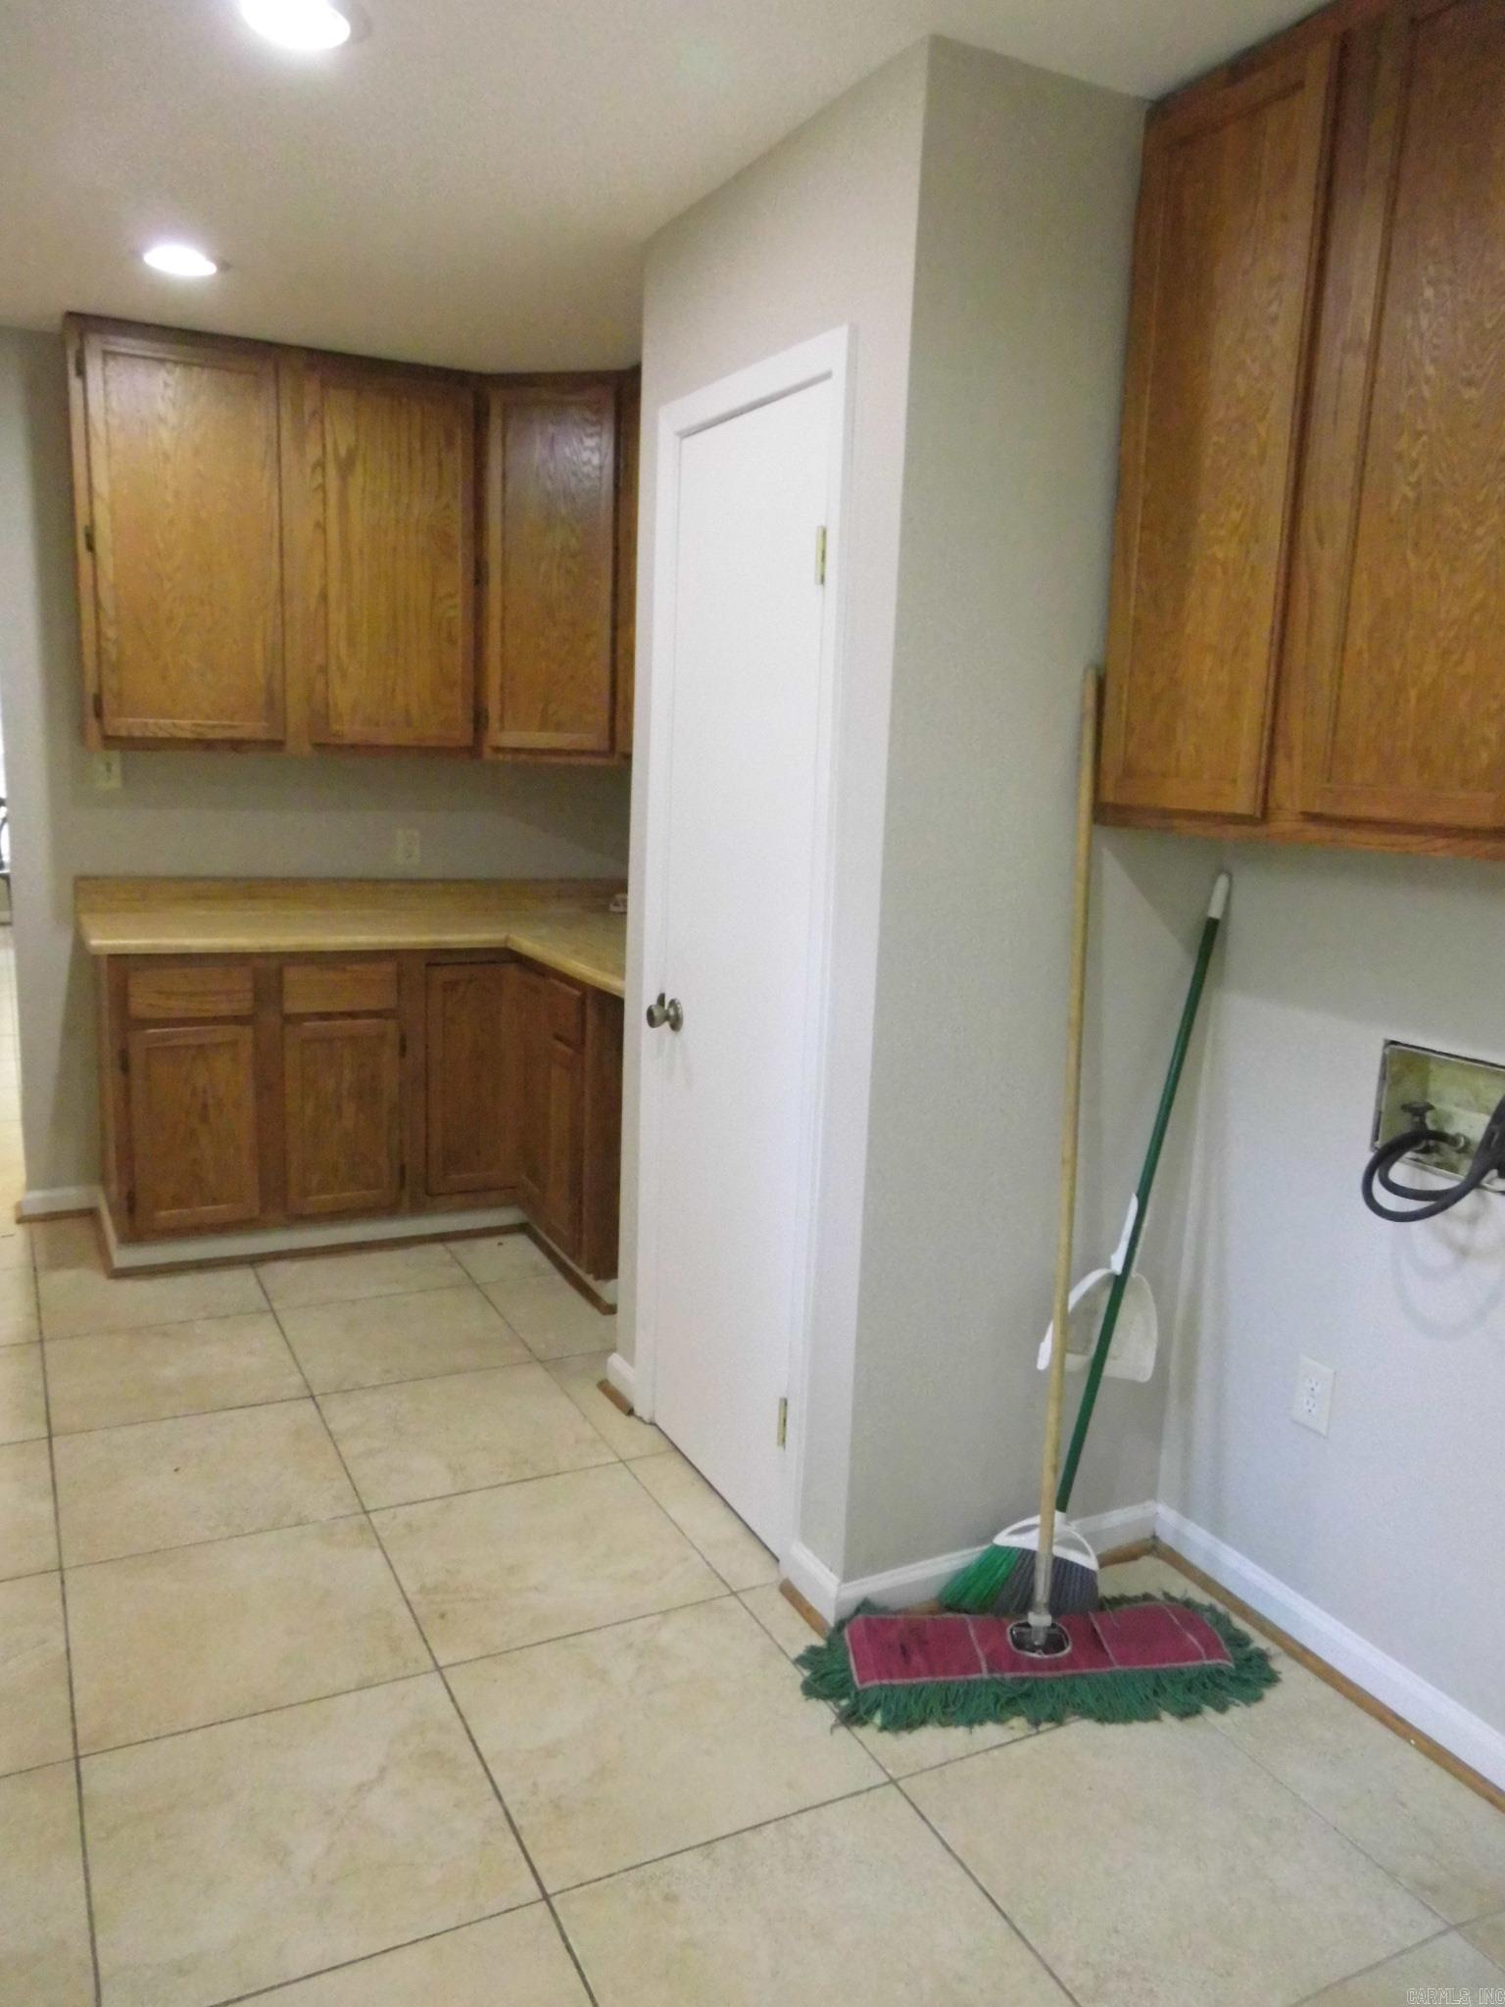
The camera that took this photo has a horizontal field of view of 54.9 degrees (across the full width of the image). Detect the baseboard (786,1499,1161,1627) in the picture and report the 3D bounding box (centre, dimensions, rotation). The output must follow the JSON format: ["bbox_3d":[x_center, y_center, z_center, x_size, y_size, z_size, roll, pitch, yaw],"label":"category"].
[{"bbox_3d":[0.409,0.979,2.653,0.680,0.078,0.165,-3,11,-27],"label":"baseboard"}]

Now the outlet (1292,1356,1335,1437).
[{"bbox_3d":[0.908,0.638,2.351,0.008,0.114,0.072,-3,11,-27],"label":"outlet"}]

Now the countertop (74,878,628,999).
[{"bbox_3d":[-0.818,-0.180,3.831,1.690,0.135,1.700,-3,11,-27],"label":"countertop"}]

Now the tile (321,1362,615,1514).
[{"bbox_3d":[-0.617,0.905,3.081,0.511,0.010,0.511,-3,11,-27],"label":"tile"}]

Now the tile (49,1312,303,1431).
[{"bbox_3d":[-1.314,0.839,3.298,0.511,0.010,0.511,-3,11,-27],"label":"tile"}]

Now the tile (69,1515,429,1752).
[{"bbox_3d":[-0.843,1.019,2.394,0.513,0.010,0.513,-3,11,-27],"label":"tile"}]

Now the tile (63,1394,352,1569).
[{"bbox_3d":[-1.078,0.927,2.845,0.511,0.010,0.511,-3,11,-27],"label":"tile"}]

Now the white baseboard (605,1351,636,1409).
[{"bbox_3d":[-0.291,0.839,3.235,0.015,0.090,0.150,-3,11,-27],"label":"white baseboard"}]

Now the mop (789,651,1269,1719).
[{"bbox_3d":[0.483,0.284,2.246,0.780,1.595,0.400,1,10,-9],"label":"mop"}]

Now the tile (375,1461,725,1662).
[{"bbox_3d":[-0.378,0.997,2.623,0.513,0.010,0.513,-3,11,-27],"label":"tile"}]

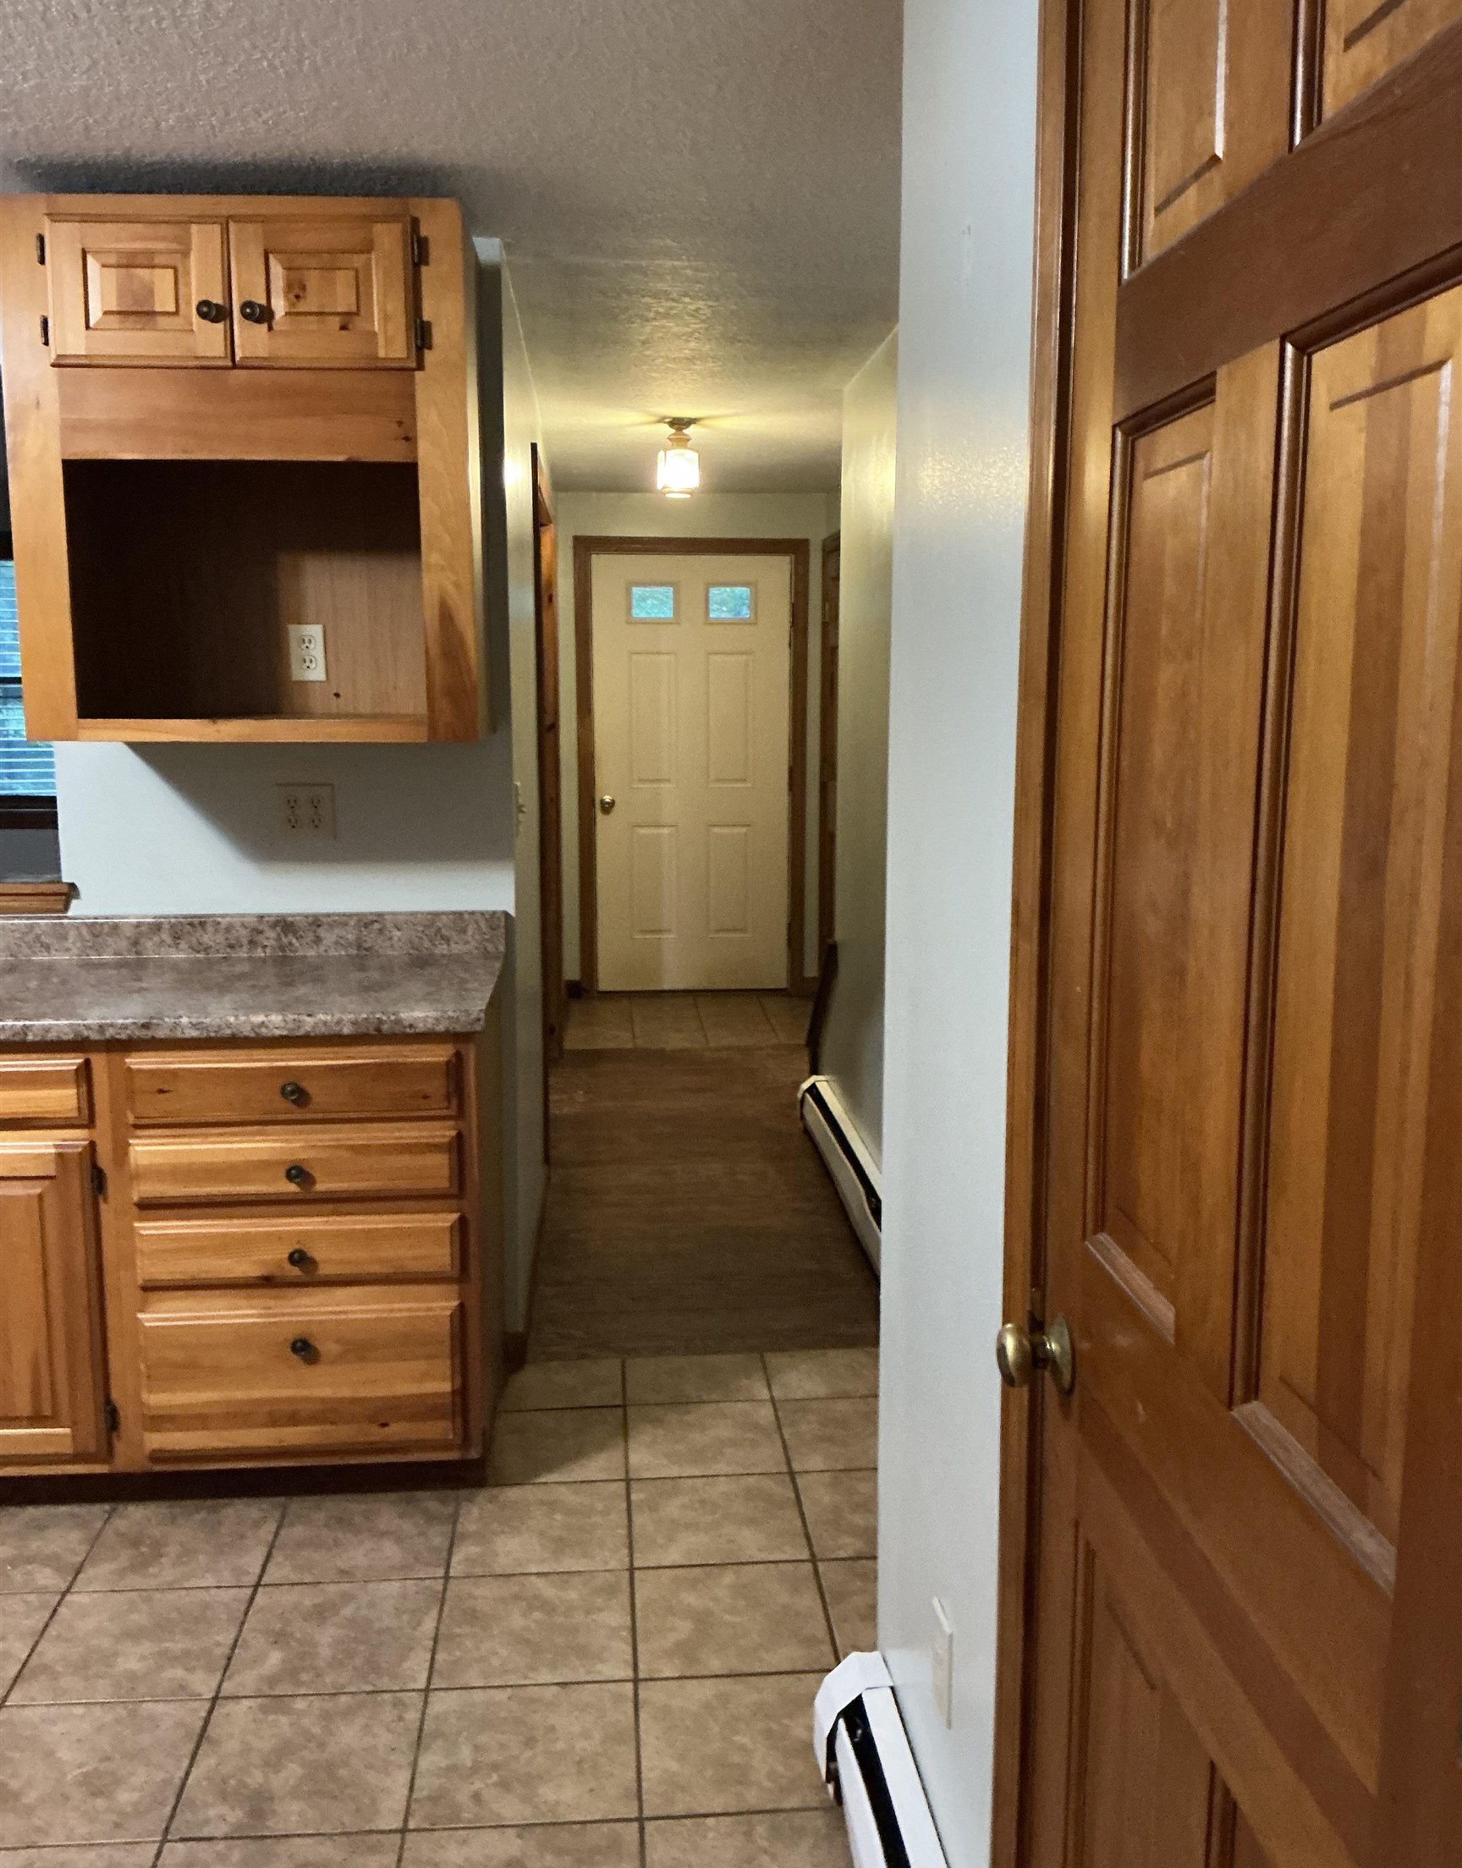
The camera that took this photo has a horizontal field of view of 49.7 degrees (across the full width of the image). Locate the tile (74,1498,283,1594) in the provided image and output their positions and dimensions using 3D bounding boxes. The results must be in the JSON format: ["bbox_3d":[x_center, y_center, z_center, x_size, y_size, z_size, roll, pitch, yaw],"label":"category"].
[{"bbox_3d":[-0.957,1.073,2.777,0.305,0.010,0.294,-1,9,-5],"label":"tile"}]

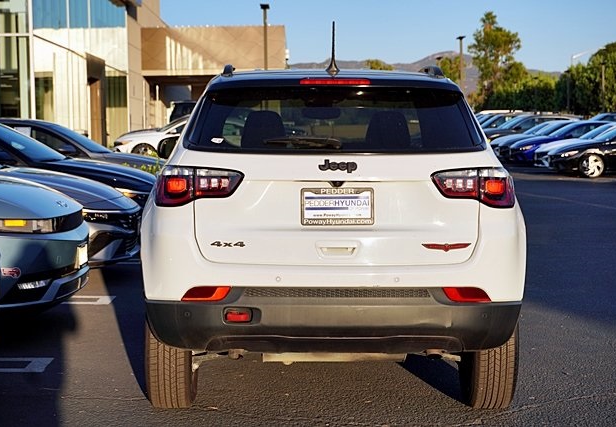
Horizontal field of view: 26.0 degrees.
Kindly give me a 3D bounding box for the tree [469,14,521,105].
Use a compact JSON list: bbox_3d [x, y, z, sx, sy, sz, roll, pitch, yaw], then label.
[{"bbox_3d":[14.759,-10.858,105.107,4.273,10.231,4.273,0,4,0],"label":"tree"}]

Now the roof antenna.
[{"bbox_3d":[0.116,-0.746,6.060,0.066,0.243,0.170,0,4,0],"label":"roof antenna"}]

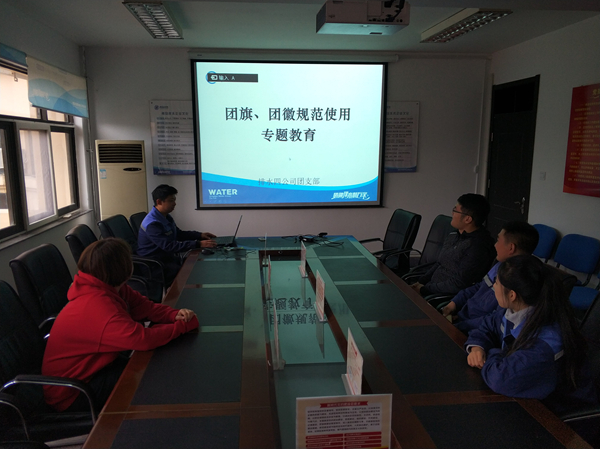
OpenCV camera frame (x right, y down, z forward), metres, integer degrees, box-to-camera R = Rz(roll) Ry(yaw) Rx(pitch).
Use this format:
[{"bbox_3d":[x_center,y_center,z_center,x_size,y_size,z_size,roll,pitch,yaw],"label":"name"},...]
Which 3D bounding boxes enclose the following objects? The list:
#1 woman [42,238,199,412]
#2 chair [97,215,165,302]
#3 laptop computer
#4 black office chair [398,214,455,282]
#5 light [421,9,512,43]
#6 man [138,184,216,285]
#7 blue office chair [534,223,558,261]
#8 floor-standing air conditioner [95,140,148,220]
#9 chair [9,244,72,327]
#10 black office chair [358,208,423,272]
[{"bbox_3d":[-0.830,0.653,2.183,0.760,1.180,0.500,-3,10,-19],"label":"woman"},{"bbox_3d":[-1.451,0.444,4.064,0.610,0.990,0.570,0,9,-1],"label":"chair"},{"bbox_3d":[-0.657,0.053,4.117,0.290,0.230,0.360,-1,9,-5],"label":"laptop computer"},{"bbox_3d":[0.970,0.481,3.854,0.620,1.000,0.570,-2,9,-14],"label":"black office chair"},{"bbox_3d":[1.641,-2.031,4.753,0.310,0.090,1.240,-1,9,-9],"label":"light"},{"bbox_3d":[-1.159,0.266,4.358,0.720,1.250,0.520,1,9,3],"label":"man"},{"bbox_3d":[2.260,0.431,4.763,0.550,0.820,0.480,-1,9,-5],"label":"blue office chair"},{"bbox_3d":[-2.270,-0.222,5.974,0.560,1.690,0.340,-4,10,-23],"label":"floor-standing air conditioner"},{"bbox_3d":[-1.356,0.637,2.863,0.610,0.990,0.570,0,9,-4],"label":"chair"},{"bbox_3d":[0.824,0.374,4.545,0.610,0.990,0.570,-2,9,-11],"label":"black office chair"}]

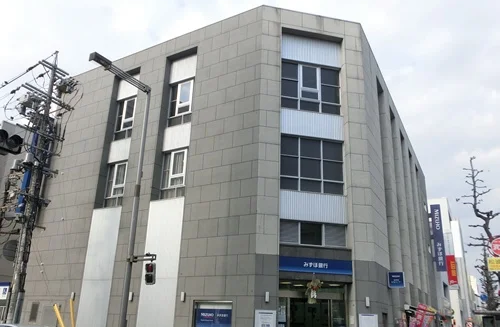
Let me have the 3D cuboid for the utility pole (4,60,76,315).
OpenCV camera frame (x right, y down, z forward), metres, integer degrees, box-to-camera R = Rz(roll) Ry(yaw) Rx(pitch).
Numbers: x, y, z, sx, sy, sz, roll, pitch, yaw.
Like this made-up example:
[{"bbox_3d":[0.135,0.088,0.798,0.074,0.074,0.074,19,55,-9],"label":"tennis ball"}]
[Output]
[{"bbox_3d":[-9.792,0.969,19.607,1.300,13.900,2.400,-10,-22,30],"label":"utility pole"}]

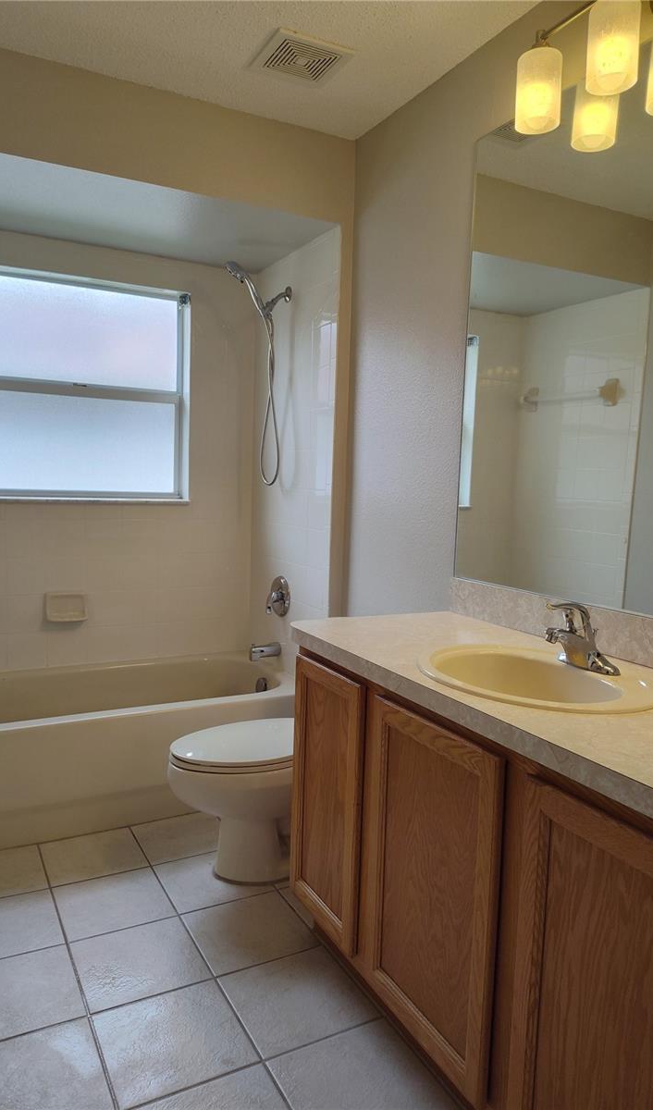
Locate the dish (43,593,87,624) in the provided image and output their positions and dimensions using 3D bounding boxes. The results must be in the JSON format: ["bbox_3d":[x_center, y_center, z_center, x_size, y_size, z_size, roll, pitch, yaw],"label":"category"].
[{"bbox_3d":[-1.093,0.222,3.090,0.170,0.120,0.060,-1,6,-28],"label":"dish"}]

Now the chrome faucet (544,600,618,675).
[{"bbox_3d":[0.518,0.173,1.559,0.155,0.138,0.155,-1,6,-28],"label":"chrome faucet"}]

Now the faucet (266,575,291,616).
[{"bbox_3d":[-0.234,0.186,3.220,0.075,0.178,0.178,-1,6,-28],"label":"faucet"}]

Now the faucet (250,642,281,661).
[{"bbox_3d":[-0.257,0.417,3.182,0.135,0.068,0.060,-1,5,-27],"label":"faucet"}]

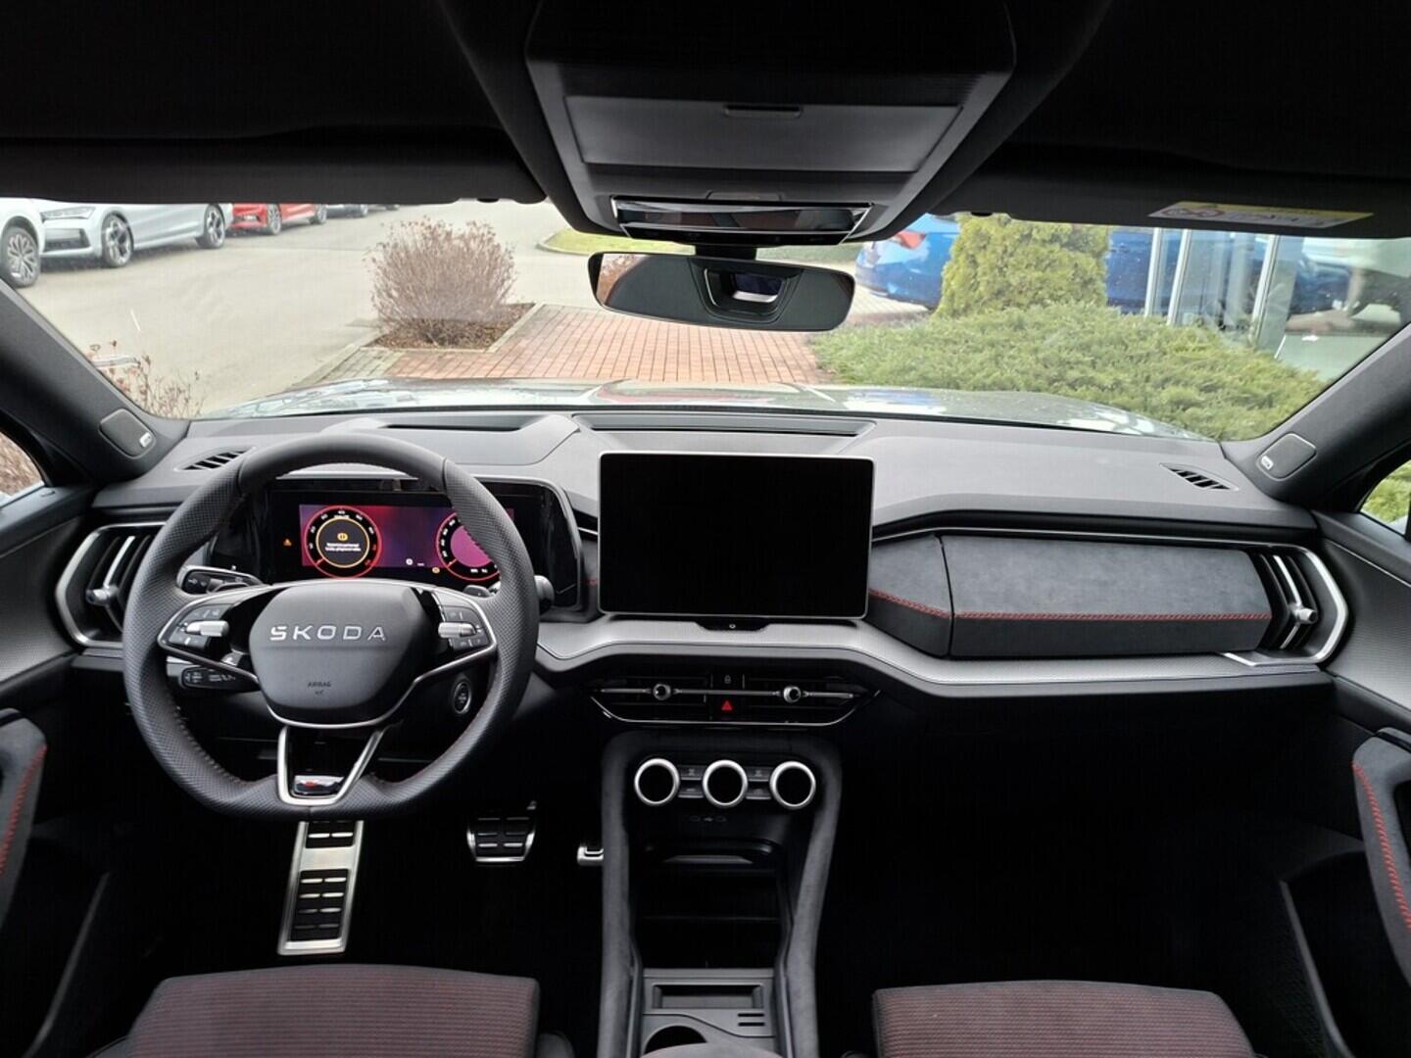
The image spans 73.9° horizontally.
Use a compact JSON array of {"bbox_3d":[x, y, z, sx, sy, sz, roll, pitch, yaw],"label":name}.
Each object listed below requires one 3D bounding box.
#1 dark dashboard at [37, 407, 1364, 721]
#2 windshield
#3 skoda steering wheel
[{"bbox_3d":[0.001,0.030,1.208,1.420,0.310,0.450,1,20,-2],"label":"dark dashboard"},{"bbox_3d":[0.012,-0.186,1.031,1.400,0.160,0.770,1,-11,-2],"label":"windshield"},{"bbox_3d":[-0.338,0.090,0.880,0.372,0.352,0.120,1,-5,-2],"label":"skoda steering wheel"}]

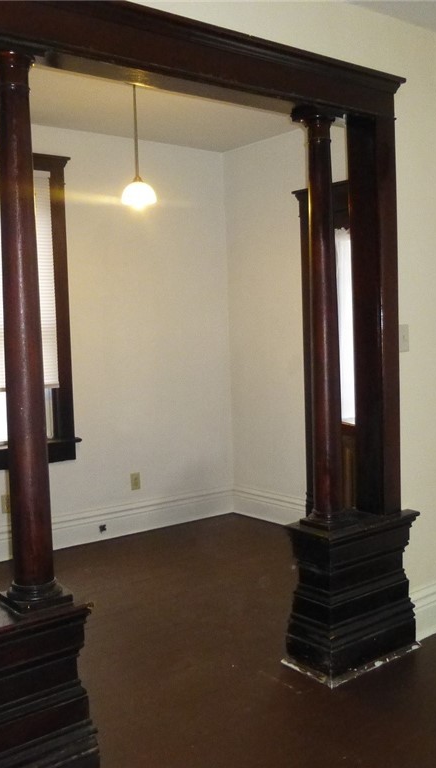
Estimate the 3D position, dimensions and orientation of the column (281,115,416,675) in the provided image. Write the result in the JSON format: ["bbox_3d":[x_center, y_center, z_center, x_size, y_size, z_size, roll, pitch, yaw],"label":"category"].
[{"bbox_3d":[0.535,0.054,3.077,0.572,2.223,0.326,-5,5,-38],"label":"column"}]

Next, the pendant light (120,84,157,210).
[{"bbox_3d":[-0.419,-1.239,3.752,0.176,0.697,0.176,-2,4,0],"label":"pendant light"}]

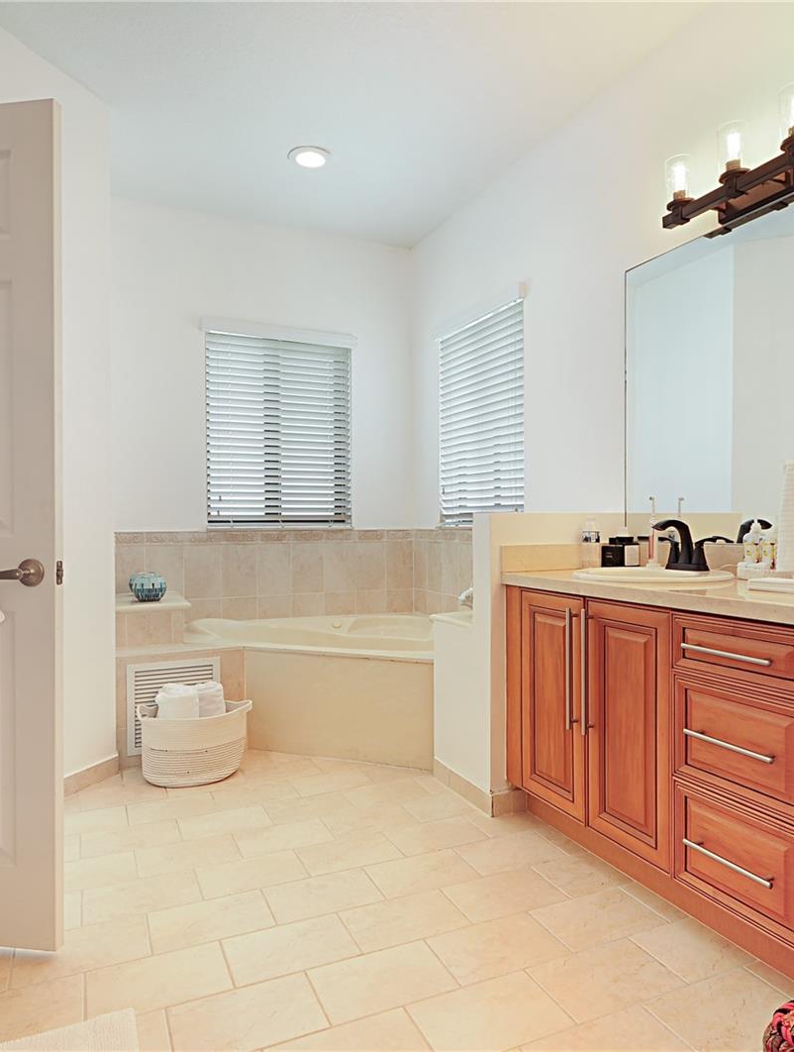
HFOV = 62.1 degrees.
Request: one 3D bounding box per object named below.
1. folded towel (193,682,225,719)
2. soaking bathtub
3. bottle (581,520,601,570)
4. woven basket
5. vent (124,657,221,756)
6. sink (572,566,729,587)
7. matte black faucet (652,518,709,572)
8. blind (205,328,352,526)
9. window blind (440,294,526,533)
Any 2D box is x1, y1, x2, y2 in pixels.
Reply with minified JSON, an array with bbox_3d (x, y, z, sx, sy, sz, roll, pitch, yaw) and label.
[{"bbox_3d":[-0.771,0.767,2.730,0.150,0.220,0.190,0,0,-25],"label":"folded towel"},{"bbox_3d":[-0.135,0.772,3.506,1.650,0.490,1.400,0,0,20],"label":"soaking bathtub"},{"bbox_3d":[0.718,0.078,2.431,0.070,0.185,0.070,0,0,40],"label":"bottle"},{"bbox_3d":[-0.833,0.887,2.748,0.460,0.266,0.350,0,0,-26],"label":"woven basket"},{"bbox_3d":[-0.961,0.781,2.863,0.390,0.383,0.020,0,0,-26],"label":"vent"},{"bbox_3d":[0.806,0.243,2.121,0.460,0.180,0.510,0,0,-26],"label":"sink"},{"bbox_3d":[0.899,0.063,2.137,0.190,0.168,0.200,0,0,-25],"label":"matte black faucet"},{"bbox_3d":[-0.678,-0.543,3.862,0.860,1.100,0.050,0,0,-26],"label":"blind"},{"bbox_3d":[0.442,-0.552,3.624,0.050,1.110,0.860,0,0,-26],"label":"window blind"}]

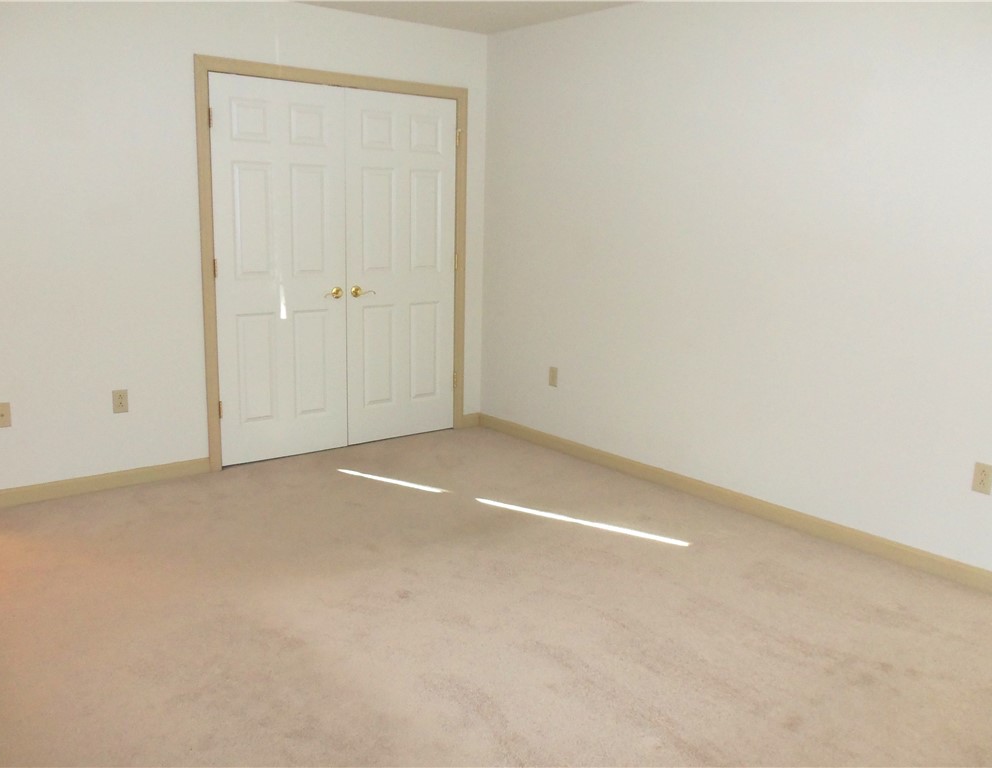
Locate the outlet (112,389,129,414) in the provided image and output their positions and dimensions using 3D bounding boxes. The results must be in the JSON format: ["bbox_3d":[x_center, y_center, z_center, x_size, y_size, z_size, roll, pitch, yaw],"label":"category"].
[{"bbox_3d":[-1.835,0.087,4.056,0.070,0.115,0.008,-8,15,-38],"label":"outlet"}]

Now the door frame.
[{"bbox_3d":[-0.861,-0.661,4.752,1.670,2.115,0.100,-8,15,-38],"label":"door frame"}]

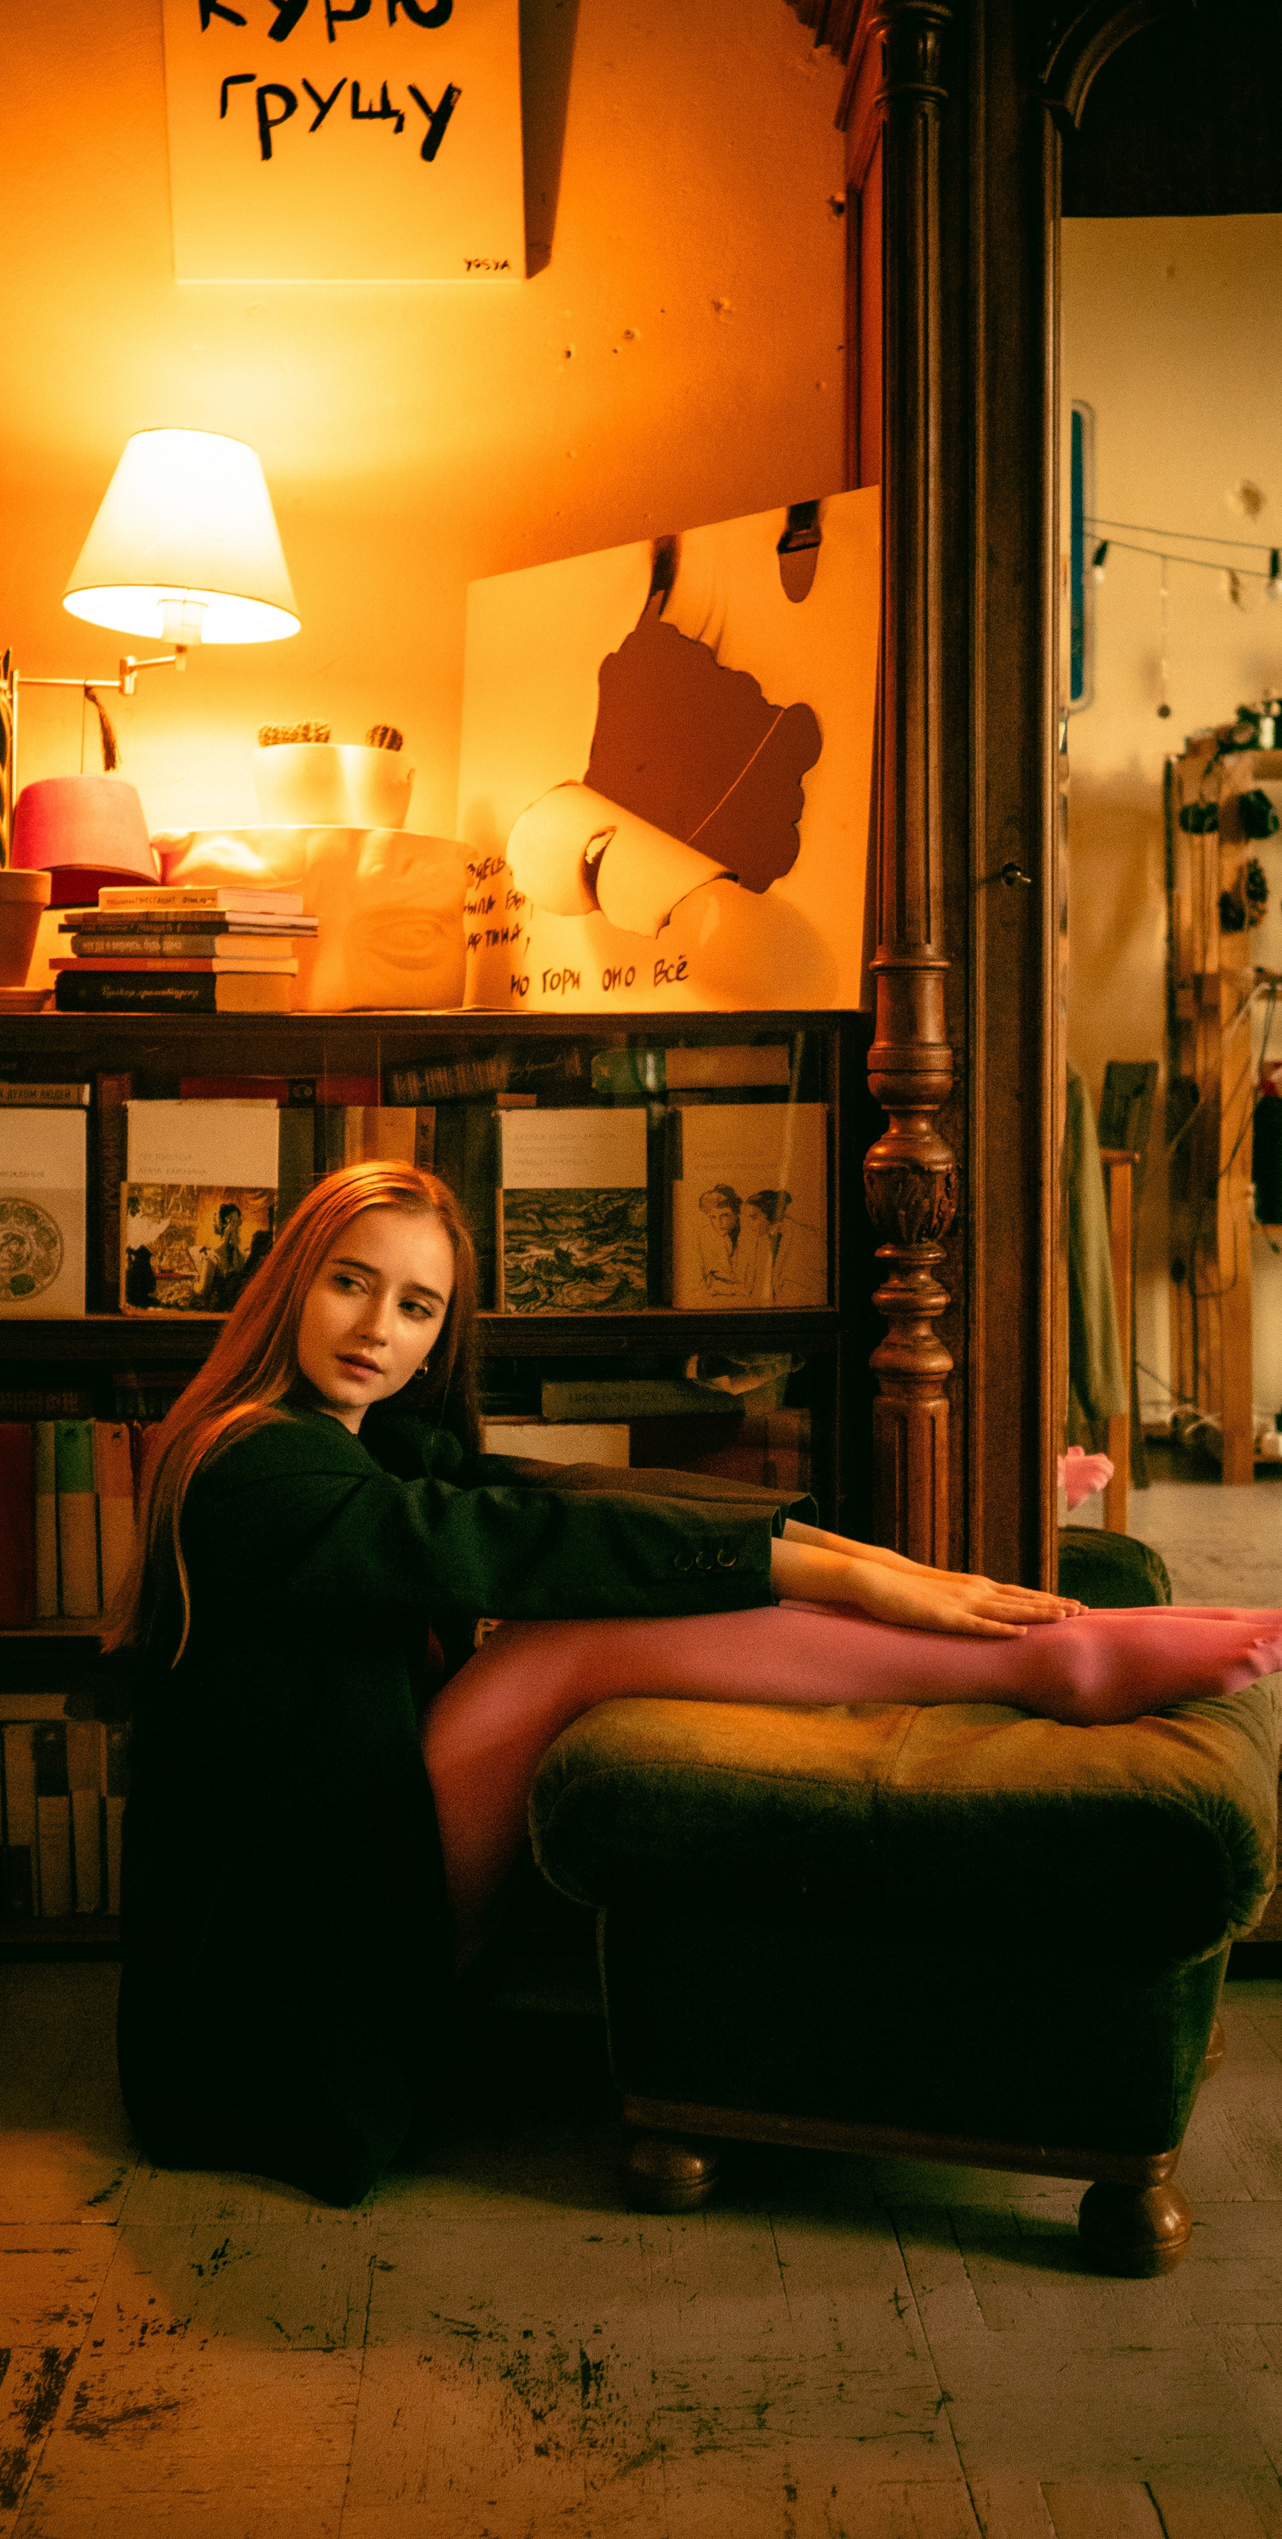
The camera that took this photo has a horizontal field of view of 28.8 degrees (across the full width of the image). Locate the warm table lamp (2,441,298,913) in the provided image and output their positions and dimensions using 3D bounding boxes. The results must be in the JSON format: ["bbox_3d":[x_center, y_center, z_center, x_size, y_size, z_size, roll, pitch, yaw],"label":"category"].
[{"bbox_3d":[-0.520,-0.647,2.666,0.311,0.497,0.280,-1,3,-3],"label":"warm table lamp"}]

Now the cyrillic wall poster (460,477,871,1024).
[{"bbox_3d":[0.017,-0.526,2.684,0.604,0.518,0.030,3,1,44],"label":"cyrillic wall poster"}]

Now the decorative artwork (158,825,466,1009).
[{"bbox_3d":[-0.347,-0.359,2.623,0.331,0.195,0.220,-1,3,-3],"label":"decorative artwork"}]

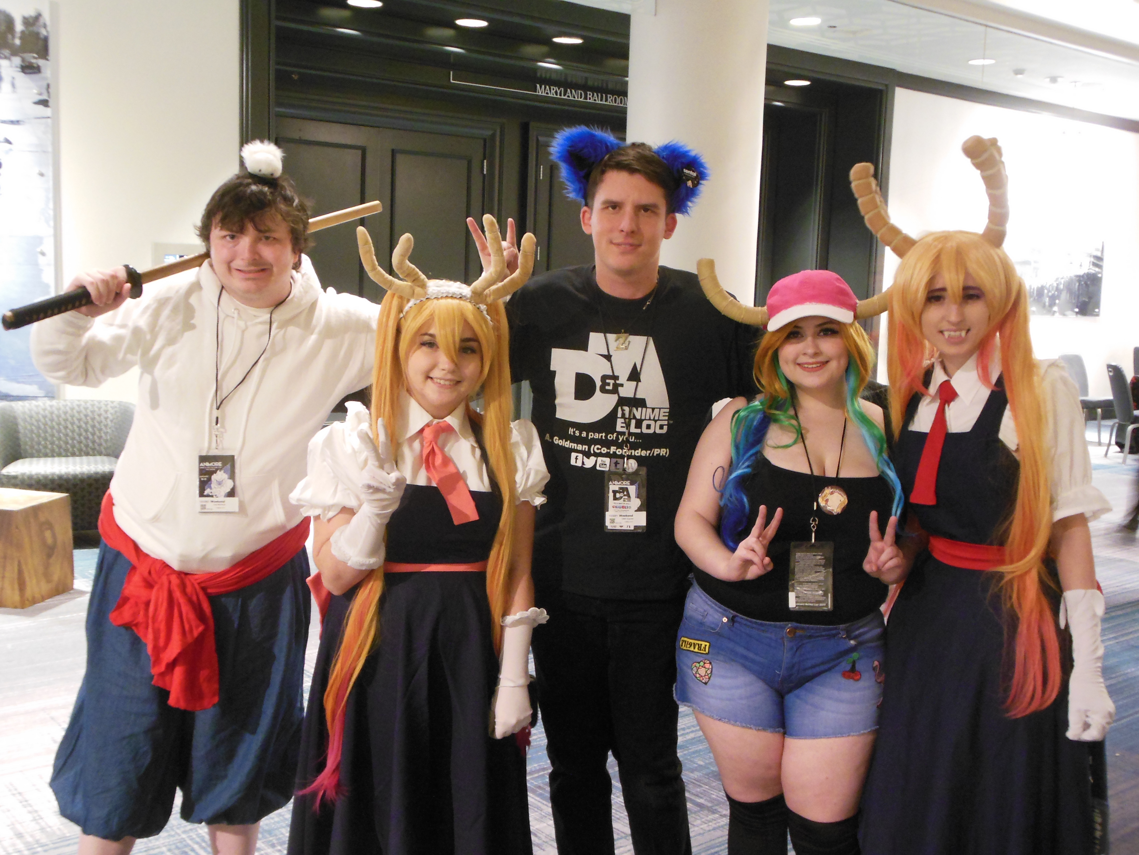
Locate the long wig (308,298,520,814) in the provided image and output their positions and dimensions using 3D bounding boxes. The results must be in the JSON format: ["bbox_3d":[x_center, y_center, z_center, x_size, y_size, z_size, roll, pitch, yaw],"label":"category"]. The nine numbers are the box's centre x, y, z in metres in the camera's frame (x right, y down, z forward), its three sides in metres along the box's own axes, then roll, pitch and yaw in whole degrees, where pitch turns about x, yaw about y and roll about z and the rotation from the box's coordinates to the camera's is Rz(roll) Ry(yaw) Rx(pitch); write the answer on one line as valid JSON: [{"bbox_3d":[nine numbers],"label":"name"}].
[{"bbox_3d":[-0.263,0.185,2.090,0.335,0.850,0.260,1,8,-11],"label":"long wig"}]

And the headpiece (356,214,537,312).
[{"bbox_3d":[-0.205,-0.270,2.090,0.290,0.165,0.130,3,8,-12],"label":"headpiece"}]

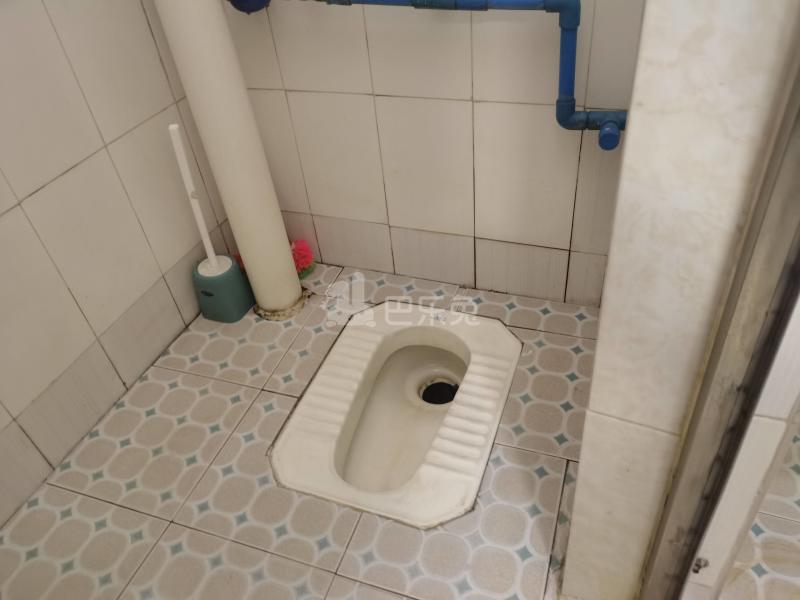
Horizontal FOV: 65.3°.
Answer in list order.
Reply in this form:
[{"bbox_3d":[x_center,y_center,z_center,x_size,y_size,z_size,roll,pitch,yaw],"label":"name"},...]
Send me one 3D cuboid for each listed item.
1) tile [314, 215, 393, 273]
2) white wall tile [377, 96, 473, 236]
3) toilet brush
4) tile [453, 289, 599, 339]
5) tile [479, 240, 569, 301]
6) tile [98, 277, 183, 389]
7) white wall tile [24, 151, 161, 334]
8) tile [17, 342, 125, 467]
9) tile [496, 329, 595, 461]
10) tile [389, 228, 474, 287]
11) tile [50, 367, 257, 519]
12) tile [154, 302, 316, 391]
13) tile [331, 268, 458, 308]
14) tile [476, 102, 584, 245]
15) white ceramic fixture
[{"bbox_3d":[-0.107,-0.133,1.491,0.200,0.143,0.010,10,43,19],"label":"tile"},{"bbox_3d":[0.058,-0.269,1.281,0.200,0.304,0.010,10,43,19],"label":"white wall tile"},{"bbox_3d":[-0.417,-0.149,1.323,0.108,0.445,0.105,10,43,19],"label":"toilet brush"},{"bbox_3d":[0.267,0.029,1.344,0.304,0.010,0.102,9,43,18],"label":"tile"},{"bbox_3d":[0.265,-0.068,1.360,0.200,0.143,0.010,10,43,19],"label":"tile"},{"bbox_3d":[-0.537,0.070,1.311,0.010,0.150,0.200,11,44,20],"label":"tile"},{"bbox_3d":[-0.558,-0.102,1.162,0.010,0.300,0.199,9,42,21],"label":"white wall tile"},{"bbox_3d":[-0.612,0.195,1.175,0.010,0.150,0.200,11,44,20],"label":"tile"},{"bbox_3d":[0.259,0.166,1.193,0.204,0.010,0.304,9,42,18],"label":"tile"},{"bbox_3d":[0.077,-0.100,1.420,0.198,0.140,0.010,10,42,19],"label":"tile"},{"bbox_3d":[-0.455,0.258,1.186,0.272,0.010,0.300,9,42,18],"label":"tile"},{"bbox_3d":[-0.350,0.069,1.397,0.264,0.010,0.304,9,42,18],"label":"tile"},{"bbox_3d":[-0.018,-0.018,1.439,0.300,0.010,0.102,9,43,18],"label":"tile"},{"bbox_3d":[0.244,-0.237,1.216,0.200,0.304,0.010,10,43,19],"label":"tile"},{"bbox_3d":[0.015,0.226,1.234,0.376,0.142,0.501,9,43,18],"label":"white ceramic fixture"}]

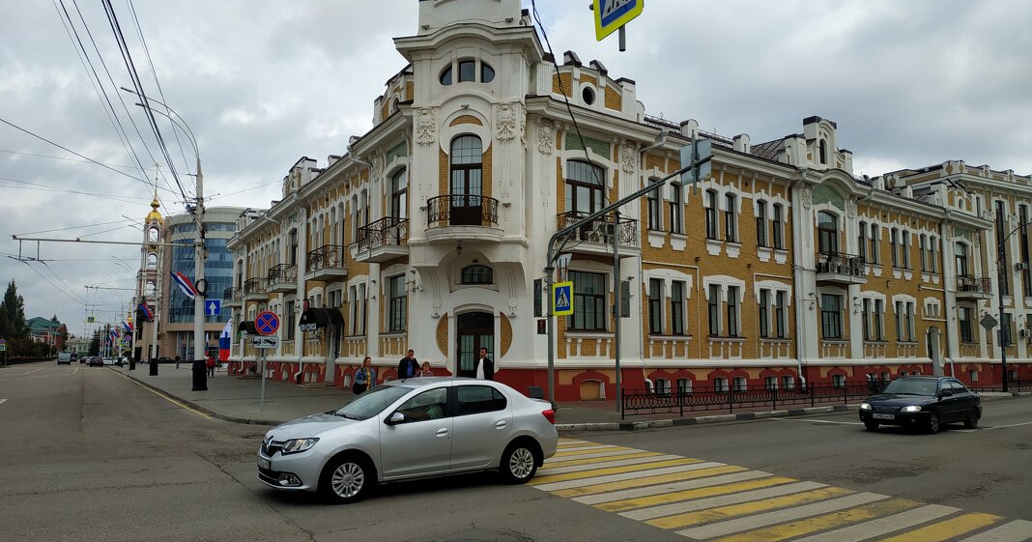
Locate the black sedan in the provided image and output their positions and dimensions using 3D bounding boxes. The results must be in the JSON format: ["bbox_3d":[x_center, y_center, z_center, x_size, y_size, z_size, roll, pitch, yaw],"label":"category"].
[{"bbox_3d":[10.927,3.541,19.249,4.500,1.420,1.750,5,-9,-38],"label":"black sedan"}]

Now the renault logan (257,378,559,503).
[{"bbox_3d":[-1.440,2.343,10.463,4.350,1.515,1.780,4,-8,-33],"label":"renault logan"}]

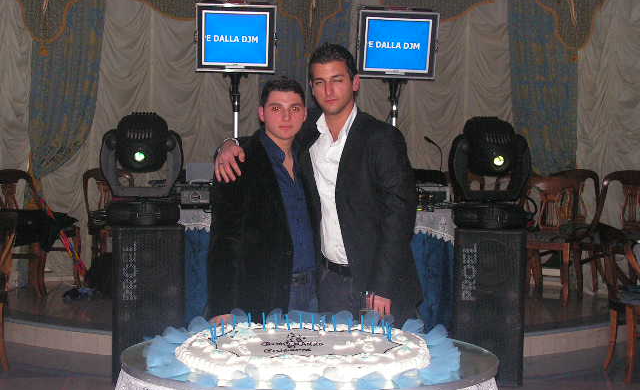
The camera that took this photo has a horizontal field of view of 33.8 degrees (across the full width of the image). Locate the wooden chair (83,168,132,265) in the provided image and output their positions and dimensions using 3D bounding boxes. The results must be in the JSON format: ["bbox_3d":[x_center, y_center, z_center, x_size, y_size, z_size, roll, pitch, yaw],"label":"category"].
[{"bbox_3d":[-1.780,0.280,8.900,0.480,0.990,0.530,0,3,-14],"label":"wooden chair"}]

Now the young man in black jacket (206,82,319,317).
[{"bbox_3d":[-0.175,0.390,3.930,0.530,1.670,0.360,0,3,-14],"label":"young man in black jacket"}]

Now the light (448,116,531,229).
[{"bbox_3d":[0.981,-0.133,6.100,0.470,0.640,0.420,0,3,-3],"label":"light"}]

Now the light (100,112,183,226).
[{"bbox_3d":[-1.033,-0.158,6.100,0.470,0.640,0.420,0,3,-3],"label":"light"}]

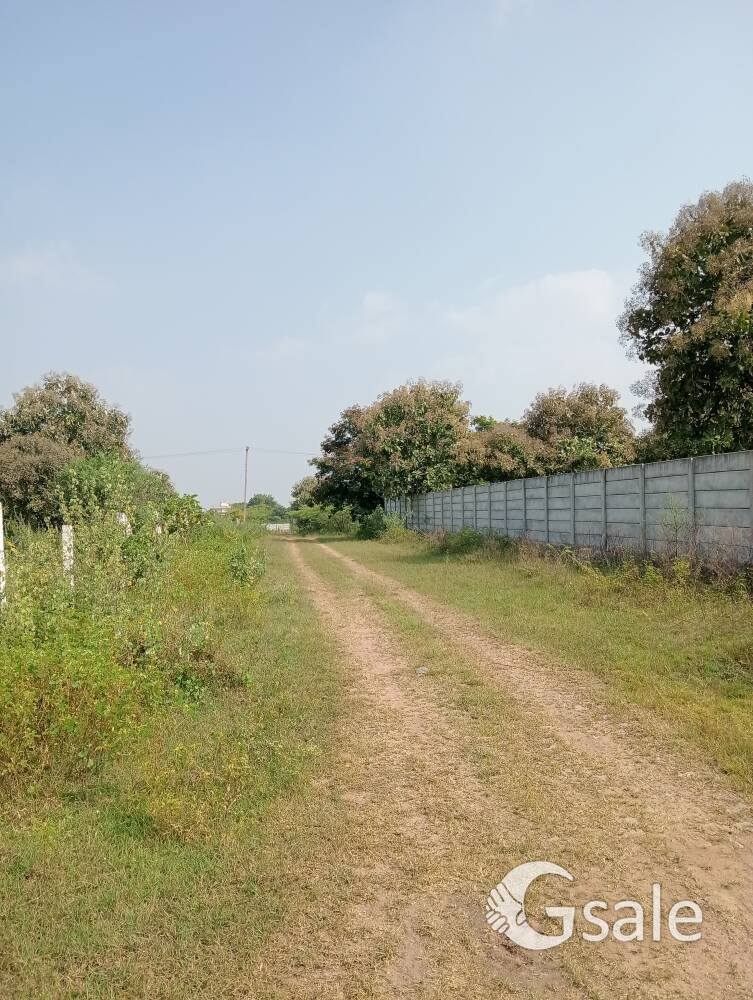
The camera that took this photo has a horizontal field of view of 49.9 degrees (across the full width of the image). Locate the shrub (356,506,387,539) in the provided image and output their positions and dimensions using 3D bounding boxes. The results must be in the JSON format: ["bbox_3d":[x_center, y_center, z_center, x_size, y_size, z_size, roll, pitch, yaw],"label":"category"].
[{"bbox_3d":[-0.293,1.342,47.483,1.700,1.920,1.700,0,-1,-8],"label":"shrub"}]

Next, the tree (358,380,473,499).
[{"bbox_3d":[2.139,-2.169,44.423,6.300,8.790,6.300,0,-1,-8],"label":"tree"}]

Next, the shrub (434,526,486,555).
[{"bbox_3d":[3.006,1.450,28.991,1.800,1.000,1.500,0,-1,-8],"label":"shrub"}]

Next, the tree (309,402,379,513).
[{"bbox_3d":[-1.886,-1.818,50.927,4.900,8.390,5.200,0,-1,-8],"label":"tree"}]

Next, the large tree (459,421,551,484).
[{"bbox_3d":[5.365,-0.661,33.953,3.900,5.350,3.900,0,-1,-8],"label":"large tree"}]

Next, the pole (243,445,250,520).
[{"bbox_3d":[-10.583,-0.821,65.938,0.220,7.080,0.220,0,-1,-8],"label":"pole"}]

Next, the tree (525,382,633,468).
[{"bbox_3d":[6.845,-1.051,27.449,3.900,5.880,3.900,0,-1,-8],"label":"tree"}]

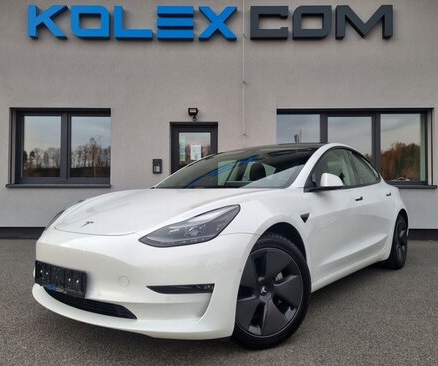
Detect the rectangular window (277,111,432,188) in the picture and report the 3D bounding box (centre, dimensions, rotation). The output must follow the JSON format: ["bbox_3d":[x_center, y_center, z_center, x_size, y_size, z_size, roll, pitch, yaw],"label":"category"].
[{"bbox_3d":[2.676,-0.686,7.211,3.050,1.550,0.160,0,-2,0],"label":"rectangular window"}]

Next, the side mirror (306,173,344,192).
[{"bbox_3d":[0.756,-0.002,2.575,0.220,0.135,0.200,-1,-2,39],"label":"side mirror"}]

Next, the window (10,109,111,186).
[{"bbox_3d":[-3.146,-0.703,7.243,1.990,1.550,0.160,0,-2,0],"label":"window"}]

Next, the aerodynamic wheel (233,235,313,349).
[{"bbox_3d":[0.232,0.621,2.171,0.665,0.665,0.235,1,-2,-26],"label":"aerodynamic wheel"}]

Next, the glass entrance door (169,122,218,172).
[{"bbox_3d":[-0.499,-0.080,7.239,0.947,2.220,0.110,0,-2,0],"label":"glass entrance door"}]

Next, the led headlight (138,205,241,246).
[{"bbox_3d":[-0.116,0.222,1.898,0.350,0.210,0.480,-1,-2,39],"label":"led headlight"}]

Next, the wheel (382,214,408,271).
[{"bbox_3d":[2.064,0.697,4.408,0.235,0.665,0.665,-1,-2,39],"label":"wheel"}]

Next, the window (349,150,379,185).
[{"bbox_3d":[1.460,-0.135,3.709,0.100,0.380,0.850,-20,-14,37],"label":"window"}]

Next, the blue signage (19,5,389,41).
[{"bbox_3d":[-0.172,-3.128,7.153,7.080,0.630,0.140,0,-2,0],"label":"blue signage"}]

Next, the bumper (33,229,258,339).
[{"bbox_3d":[-0.700,0.524,2.281,1.830,0.520,0.630,-1,-2,39],"label":"bumper"}]

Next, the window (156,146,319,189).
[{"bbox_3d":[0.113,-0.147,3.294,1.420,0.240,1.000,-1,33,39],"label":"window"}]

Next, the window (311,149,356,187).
[{"bbox_3d":[0.951,-0.151,3.079,0.100,0.390,1.120,-20,-14,37],"label":"window"}]

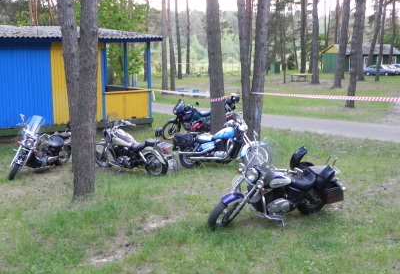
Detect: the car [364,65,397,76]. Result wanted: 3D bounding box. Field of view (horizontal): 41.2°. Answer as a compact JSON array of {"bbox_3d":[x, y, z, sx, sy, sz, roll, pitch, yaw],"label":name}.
[{"bbox_3d":[24.610,-9.084,72.896,4.250,1.400,1.680,2,9,12],"label":"car"}]

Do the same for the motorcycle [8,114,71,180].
[{"bbox_3d":[-3.680,0.165,12.283,0.920,1.330,2.350,4,9,24],"label":"motorcycle"}]

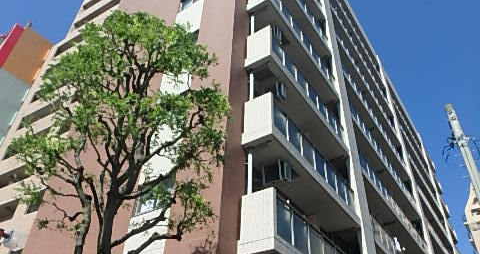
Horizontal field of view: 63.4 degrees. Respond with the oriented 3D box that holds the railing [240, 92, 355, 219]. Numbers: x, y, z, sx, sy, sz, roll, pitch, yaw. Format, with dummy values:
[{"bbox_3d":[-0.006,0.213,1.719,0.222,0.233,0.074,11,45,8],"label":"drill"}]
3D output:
[{"bbox_3d":[2.163,1.392,12.358,0.940,1.480,6.080,-22,-46,27],"label":"railing"}]

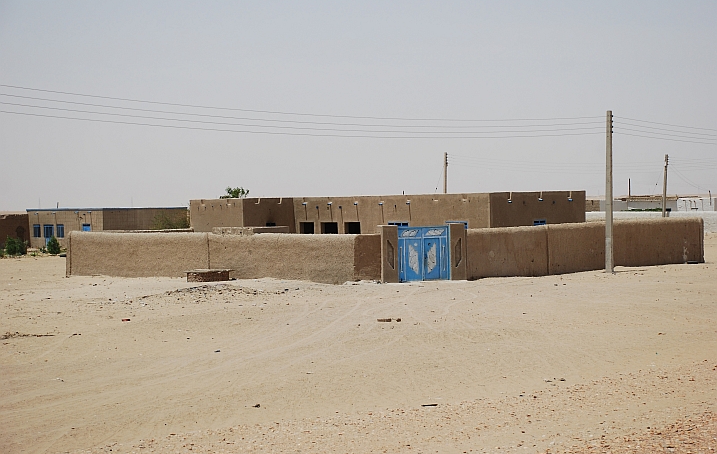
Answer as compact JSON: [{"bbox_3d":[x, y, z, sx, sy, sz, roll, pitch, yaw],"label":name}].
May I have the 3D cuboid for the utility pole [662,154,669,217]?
[{"bbox_3d":[28.757,-3.033,140.058,0.330,7.450,0.330,1,1,0],"label":"utility pole"}]

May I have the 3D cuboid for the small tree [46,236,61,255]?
[{"bbox_3d":[-23.790,1.439,117.011,1.120,1.440,1.100,-1,1,0],"label":"small tree"}]

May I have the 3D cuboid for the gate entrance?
[{"bbox_3d":[3.005,1.215,67.319,3.100,2.440,0.150,-2,1,-40],"label":"gate entrance"}]

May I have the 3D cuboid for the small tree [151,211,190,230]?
[{"bbox_3d":[-13.345,0.478,107.025,3.200,3.250,3.000,-1,1,0],"label":"small tree"}]

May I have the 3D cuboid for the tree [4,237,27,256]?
[{"bbox_3d":[-26.739,1.455,117.012,1.750,1.470,1.600,-1,1,0],"label":"tree"}]

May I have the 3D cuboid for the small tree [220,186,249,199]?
[{"bbox_3d":[-8.784,-0.447,107.038,2.600,4.900,2.600,-1,1,0],"label":"small tree"}]

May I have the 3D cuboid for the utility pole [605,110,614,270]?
[{"bbox_3d":[11.937,-1.662,71.060,0.360,7.690,0.360,0,1,0],"label":"utility pole"}]

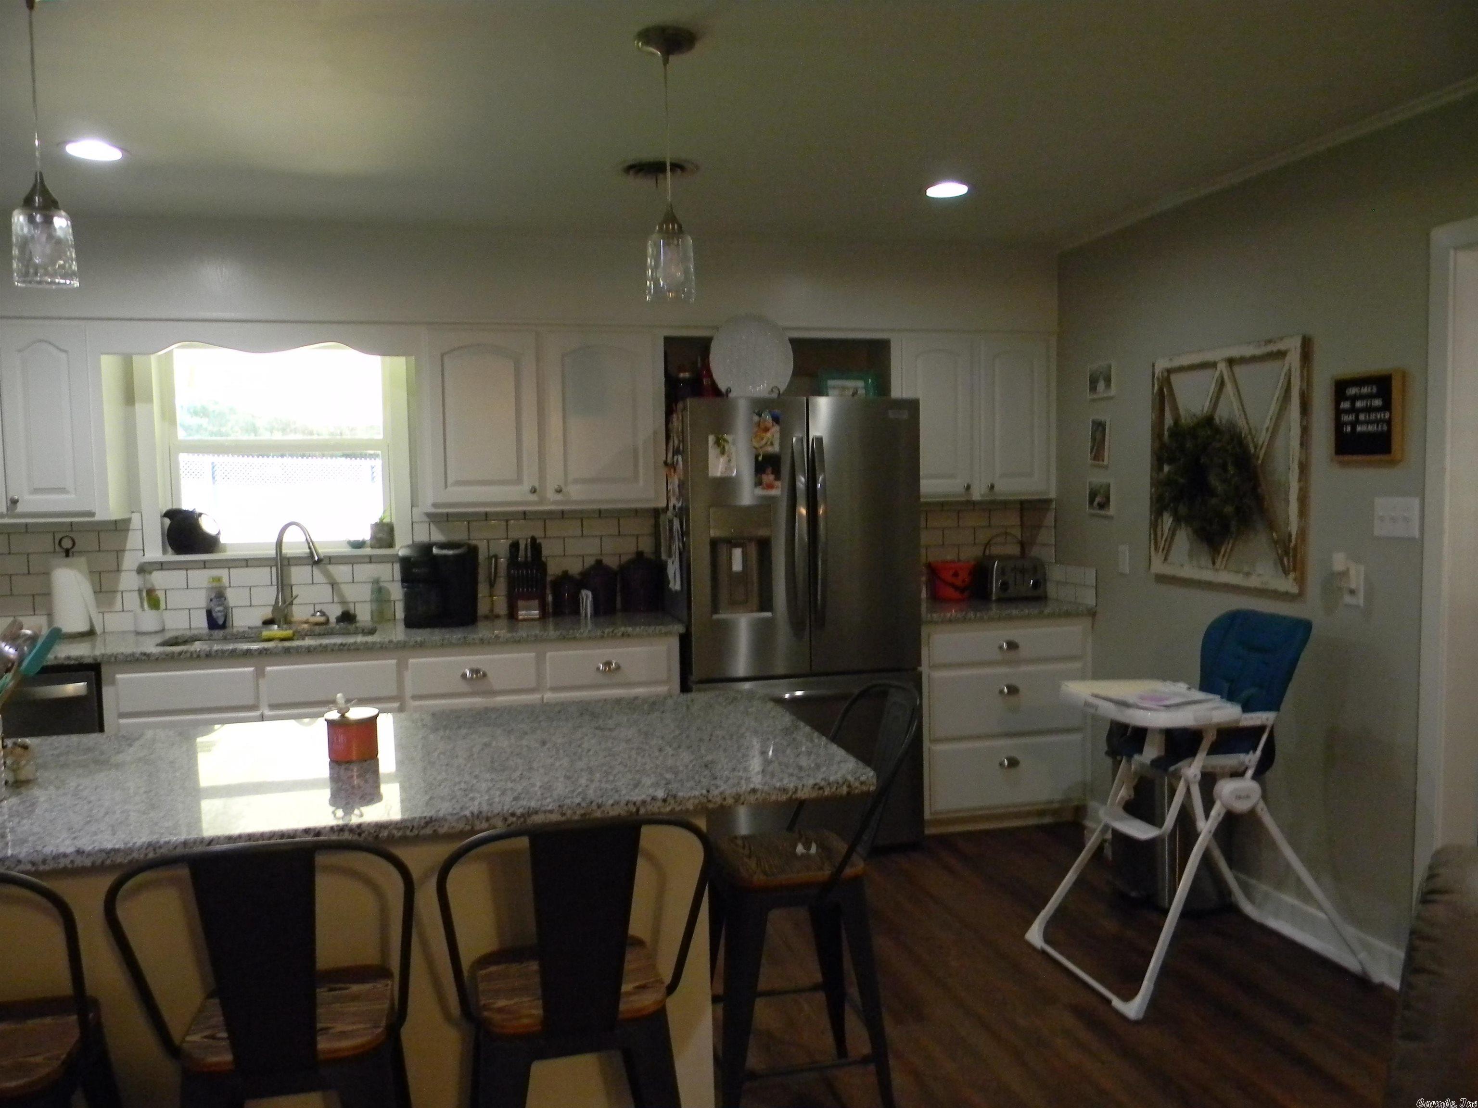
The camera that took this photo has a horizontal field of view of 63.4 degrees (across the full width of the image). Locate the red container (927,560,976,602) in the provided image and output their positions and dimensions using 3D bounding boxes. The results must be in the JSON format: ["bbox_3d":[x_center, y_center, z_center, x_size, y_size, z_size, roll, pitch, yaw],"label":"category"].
[{"bbox_3d":[0.945,0.119,5.288,0.204,0.164,0.204,-1,4,0],"label":"red container"}]

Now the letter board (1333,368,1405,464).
[{"bbox_3d":[1.784,-0.387,3.394,0.022,0.255,0.251,-2,4,-13],"label":"letter board"}]

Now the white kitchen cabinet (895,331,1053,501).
[{"bbox_3d":[0.968,-0.594,5.224,0.746,0.712,0.325,-2,4,-13],"label":"white kitchen cabinet"}]

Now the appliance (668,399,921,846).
[{"bbox_3d":[0.192,0.275,4.845,0.912,1.763,0.735,-2,4,-13],"label":"appliance"}]

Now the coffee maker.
[{"bbox_3d":[-1.172,0.114,4.698,0.287,0.323,0.300,-2,3,-13],"label":"coffee maker"}]

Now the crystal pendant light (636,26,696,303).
[{"bbox_3d":[-0.157,-0.857,2.658,0.130,0.580,0.130,-2,4,-13],"label":"crystal pendant light"}]

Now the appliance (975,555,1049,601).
[{"bbox_3d":[1.203,0.095,5.351,0.257,0.195,0.245,-2,4,-13],"label":"appliance"}]

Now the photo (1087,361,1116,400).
[{"bbox_3d":[1.439,-0.688,4.744,0.016,0.138,0.183,-2,3,-13],"label":"photo"}]

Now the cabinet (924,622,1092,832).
[{"bbox_3d":[1.024,0.684,5.159,0.728,0.883,0.620,-2,4,-13],"label":"cabinet"}]

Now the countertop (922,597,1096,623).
[{"bbox_3d":[1.005,0.229,5.090,0.761,0.035,0.652,-2,3,-13],"label":"countertop"}]

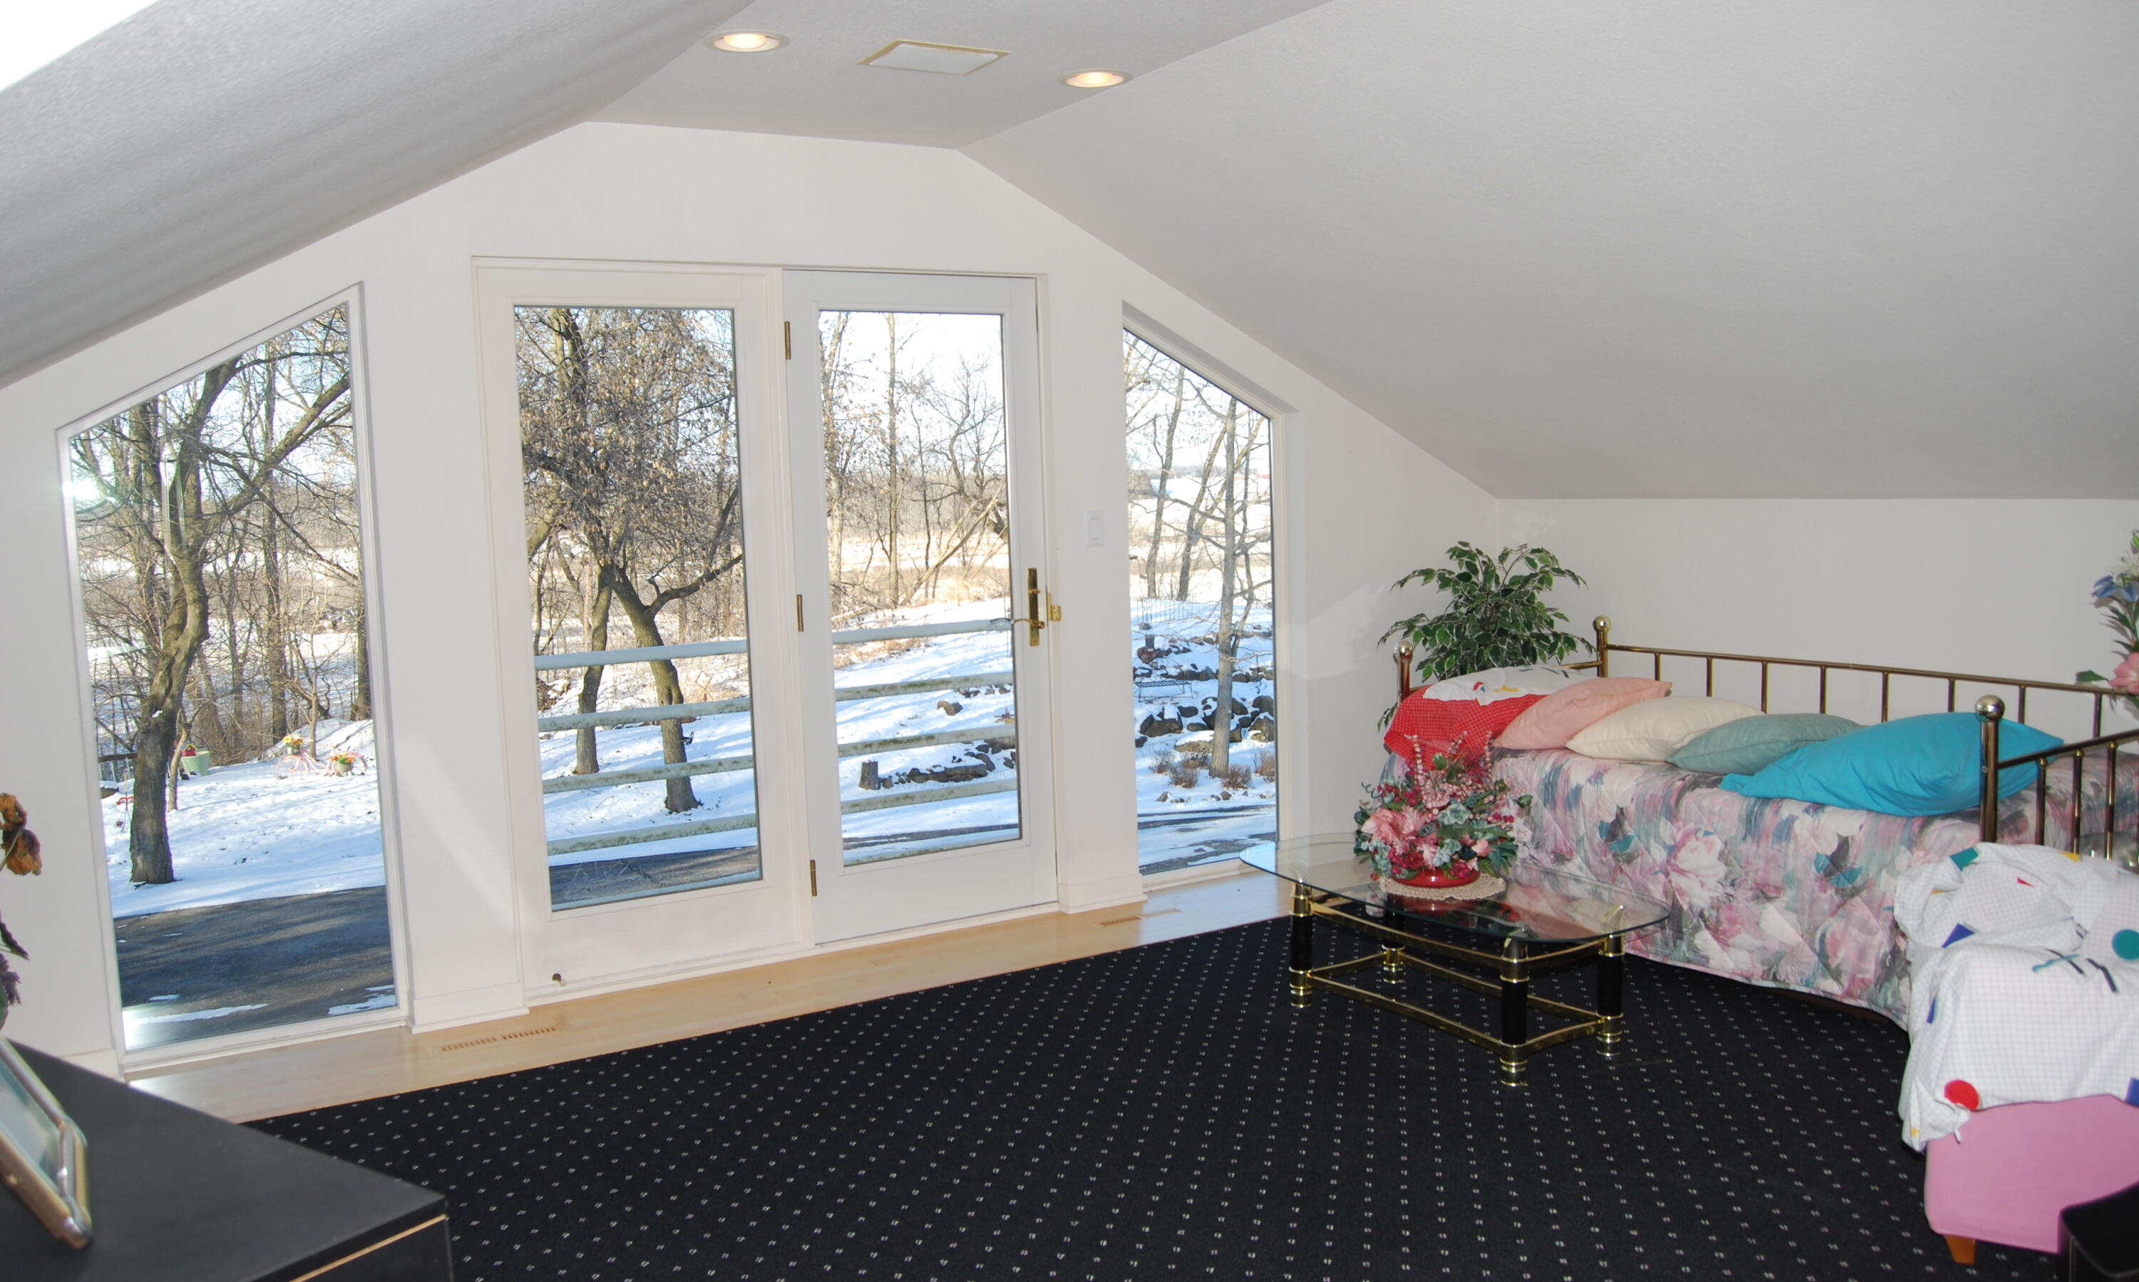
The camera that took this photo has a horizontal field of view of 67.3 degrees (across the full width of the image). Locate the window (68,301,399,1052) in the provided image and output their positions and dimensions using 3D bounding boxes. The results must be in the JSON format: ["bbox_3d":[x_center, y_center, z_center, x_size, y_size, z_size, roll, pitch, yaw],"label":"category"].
[{"bbox_3d":[-2.135,0.090,4.136,0.685,1.920,0.080,-6,7,-31],"label":"window"}]

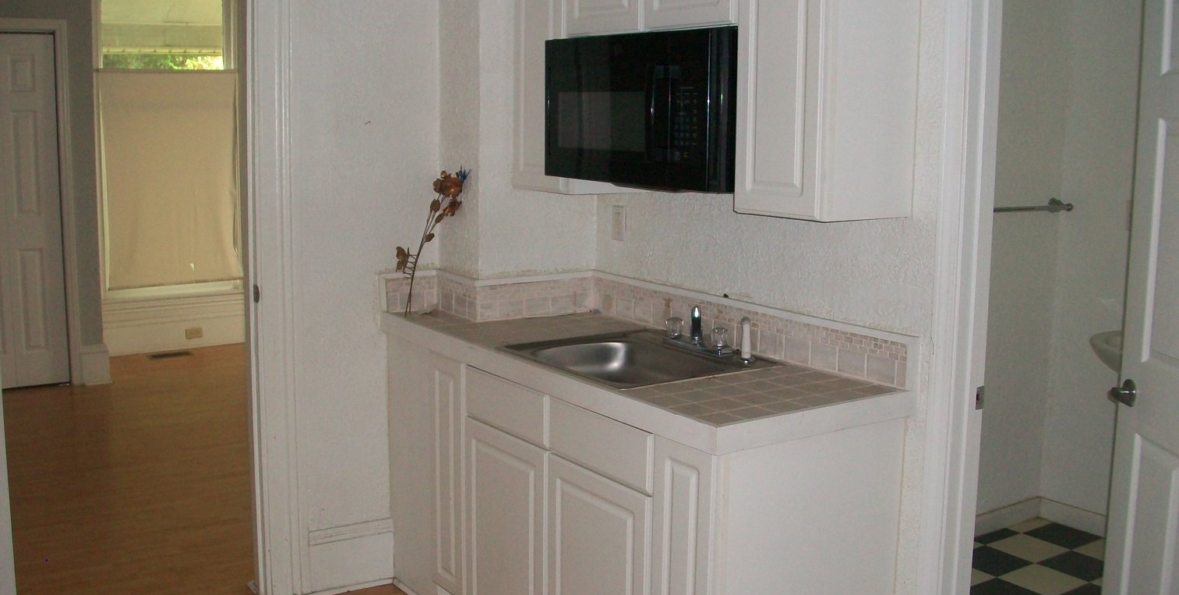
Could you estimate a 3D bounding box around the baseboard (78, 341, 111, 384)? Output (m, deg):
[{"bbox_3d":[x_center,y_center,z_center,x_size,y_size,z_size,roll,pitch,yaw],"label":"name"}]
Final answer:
[{"bbox_3d":[-2.958,0.402,6.944,0.165,0.247,0.030,-5,11,-34],"label":"baseboard"}]

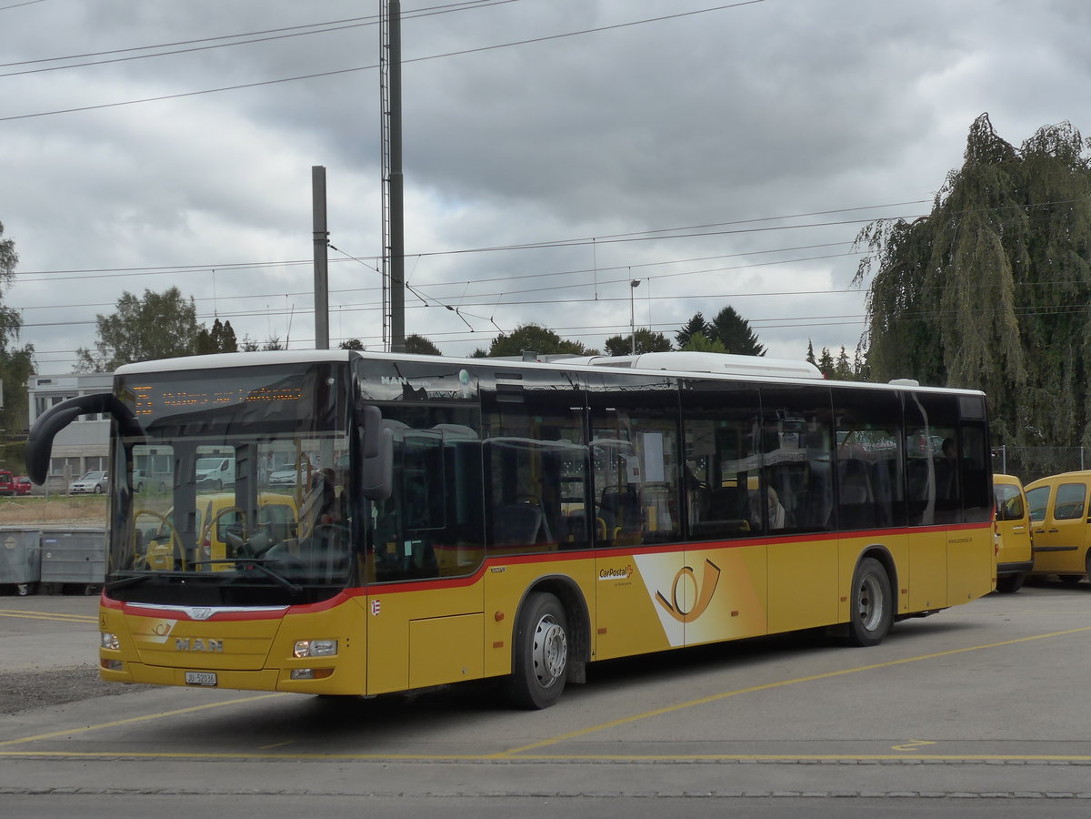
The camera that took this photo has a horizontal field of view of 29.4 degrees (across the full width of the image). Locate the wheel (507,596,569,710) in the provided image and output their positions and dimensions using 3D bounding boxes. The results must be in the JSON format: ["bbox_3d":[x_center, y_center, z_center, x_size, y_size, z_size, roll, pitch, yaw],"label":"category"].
[{"bbox_3d":[-0.091,1.896,16.522,0.290,0.950,0.950,-1,-1,25],"label":"wheel"}]

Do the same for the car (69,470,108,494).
[{"bbox_3d":[-28.100,4.620,132.000,1.730,1.430,4.350,-1,-1,30],"label":"car"}]

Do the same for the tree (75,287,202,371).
[{"bbox_3d":[-33.200,-1.850,170.000,10.500,16.500,10.000,0,-1,-13],"label":"tree"}]

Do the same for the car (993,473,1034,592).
[{"bbox_3d":[5.570,1.910,32.500,1.830,1.810,4.200,0,-1,-29],"label":"car"}]

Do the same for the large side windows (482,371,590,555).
[{"bbox_3d":[-0.066,0.412,16.320,0.090,1.430,1.520,-1,-1,34],"label":"large side windows"}]

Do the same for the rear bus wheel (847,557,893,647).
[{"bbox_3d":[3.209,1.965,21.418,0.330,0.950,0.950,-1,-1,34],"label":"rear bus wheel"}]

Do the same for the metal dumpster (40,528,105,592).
[{"bbox_3d":[-8.650,2.760,38.100,1.160,1.240,1.000,-1,-1,-3],"label":"metal dumpster"}]

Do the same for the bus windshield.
[{"bbox_3d":[-2.396,0.553,15.033,2.440,1.710,0.300,-1,-1,34],"label":"bus windshield"}]

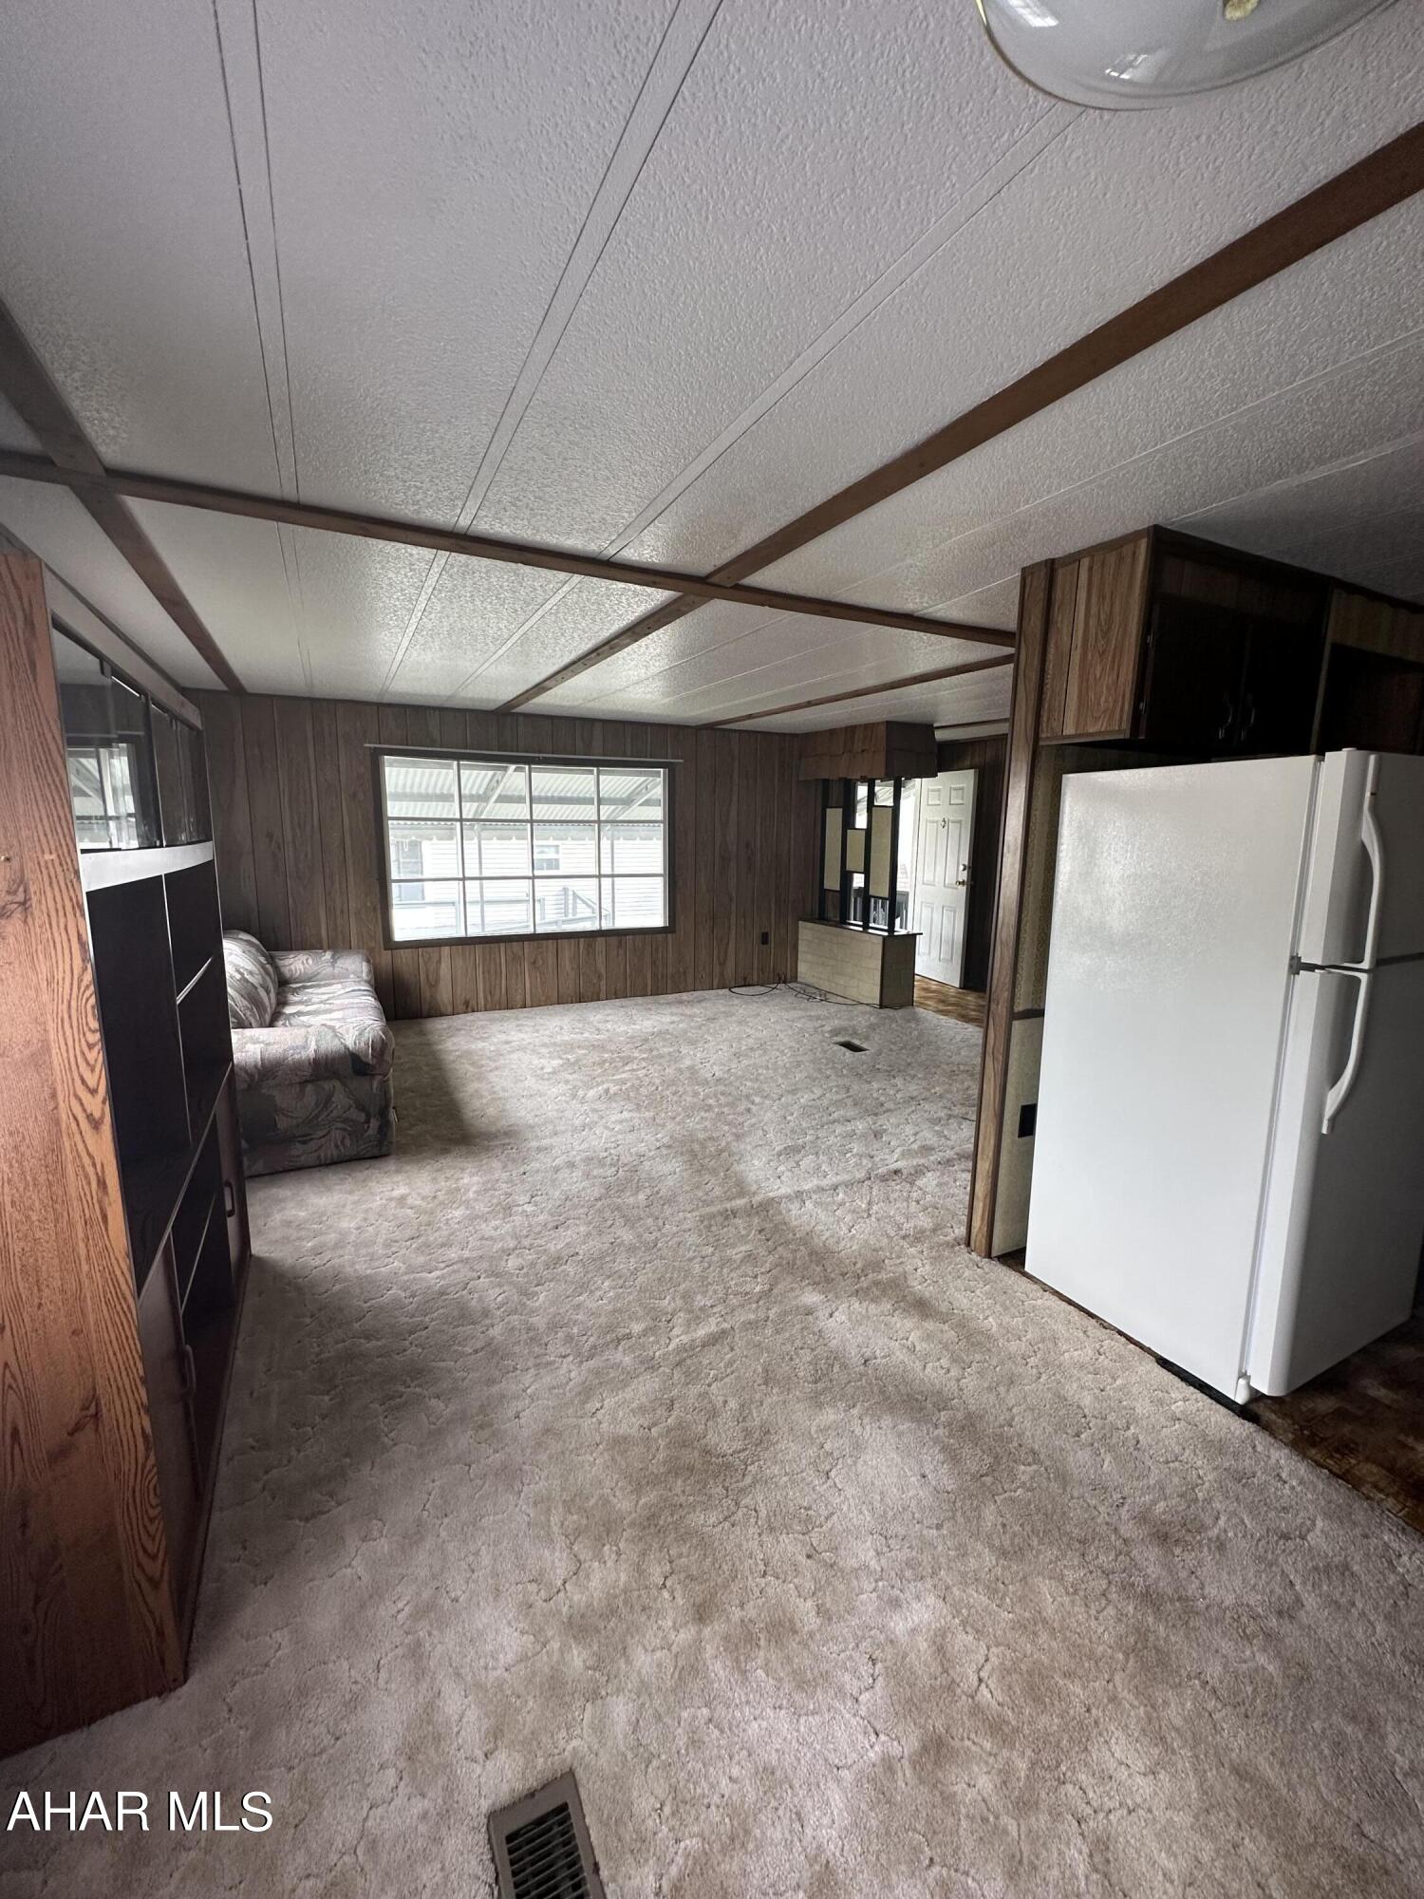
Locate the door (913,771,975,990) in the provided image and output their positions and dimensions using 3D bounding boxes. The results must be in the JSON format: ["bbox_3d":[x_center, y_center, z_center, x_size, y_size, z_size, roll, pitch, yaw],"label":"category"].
[{"bbox_3d":[2.129,-0.657,7.109,0.044,1.918,0.696,-4,10,-26],"label":"door"}]

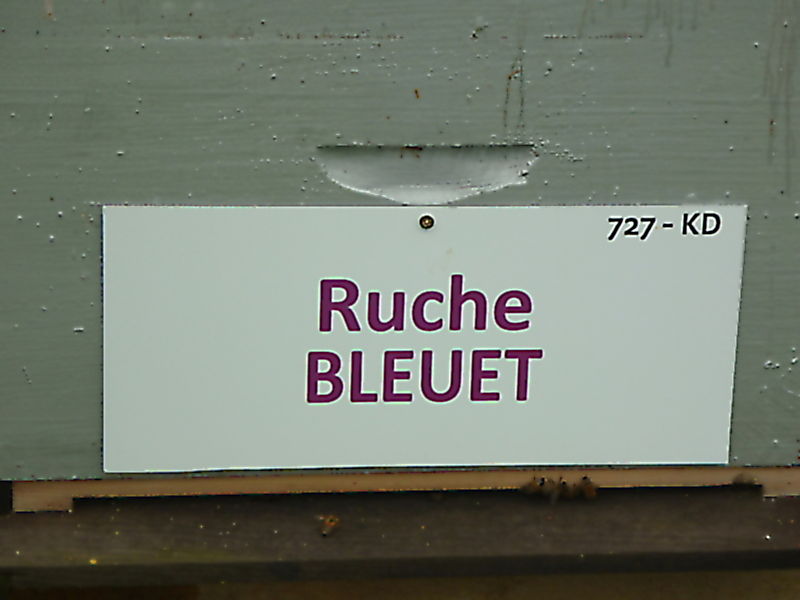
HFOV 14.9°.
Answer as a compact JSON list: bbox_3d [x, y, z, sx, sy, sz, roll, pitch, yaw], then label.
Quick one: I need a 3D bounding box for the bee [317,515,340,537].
[{"bbox_3d":[-0.033,0.106,1.425,0.008,0.005,0.013,9,21,19],"label":"bee"}]

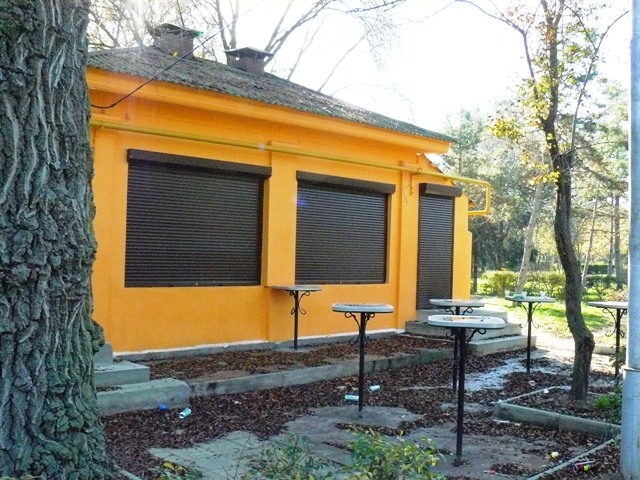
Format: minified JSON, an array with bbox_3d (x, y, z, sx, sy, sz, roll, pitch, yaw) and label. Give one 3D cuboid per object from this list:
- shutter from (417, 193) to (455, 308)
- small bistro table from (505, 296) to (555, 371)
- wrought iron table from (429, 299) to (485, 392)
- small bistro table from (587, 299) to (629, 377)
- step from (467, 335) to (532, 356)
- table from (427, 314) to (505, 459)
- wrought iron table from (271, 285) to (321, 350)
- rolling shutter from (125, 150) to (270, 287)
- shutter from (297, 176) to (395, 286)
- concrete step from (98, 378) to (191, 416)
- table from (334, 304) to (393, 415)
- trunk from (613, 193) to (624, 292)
[{"bbox_3d":[2.112,0.176,11.782,1.029,2.087,0.157,3,-2,-42],"label":"shutter"},{"bbox_3d":[2.813,1.283,8.921,0.559,1.009,0.559,2,-1,3],"label":"small bistro table"},{"bbox_3d":[1.529,1.207,7.473,0.539,1.029,0.539,2,-1,-6],"label":"wrought iron table"},{"bbox_3d":[3.892,1.320,8.699,0.588,0.990,0.588,2,-1,-30],"label":"small bistro table"},{"bbox_3d":[3.032,1.745,11.168,1.862,0.186,0.392,3,-2,-42],"label":"step"},{"bbox_3d":[1.078,1.137,5.081,0.588,1.049,0.588,1,-1,14],"label":"table"},{"bbox_3d":[-0.323,1.105,9.304,0.559,0.867,0.559,3,-1,-37],"label":"wrought iron table"},{"bbox_3d":[-1.510,-0.208,8.630,2.058,1.646,0.176,3,-2,-42],"label":"rolling shutter"},{"bbox_3d":[0.453,-0.121,10.380,1.999,1.646,0.176,3,-2,-42],"label":"shutter"},{"bbox_3d":[-1.890,1.494,6.241,1.323,0.206,0.392,3,-2,-42],"label":"concrete step"},{"bbox_3d":[0.413,1.154,6.467,0.588,1.029,0.588,2,-1,0],"label":"table"},{"bbox_3d":[16.091,0.081,36.000,0.330,5.200,0.330,1,-1,27],"label":"trunk"}]

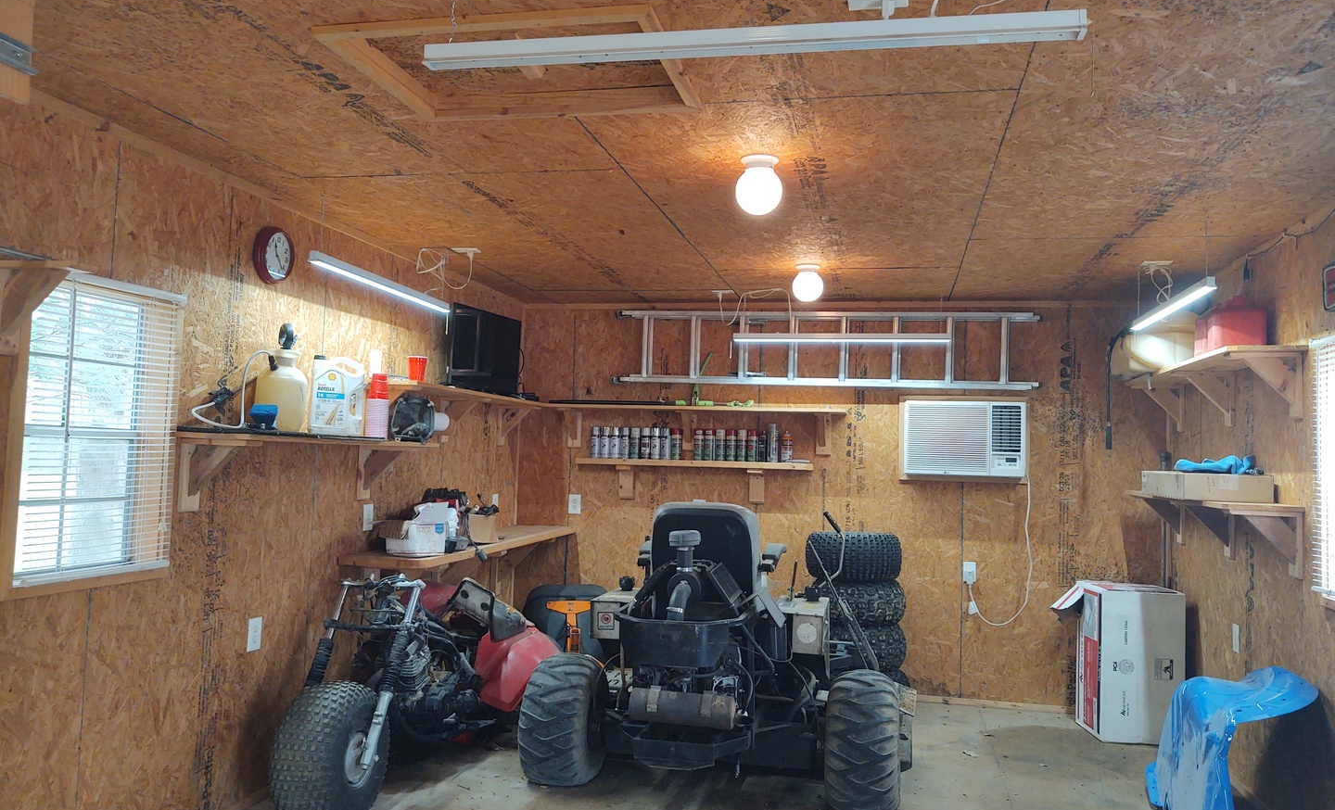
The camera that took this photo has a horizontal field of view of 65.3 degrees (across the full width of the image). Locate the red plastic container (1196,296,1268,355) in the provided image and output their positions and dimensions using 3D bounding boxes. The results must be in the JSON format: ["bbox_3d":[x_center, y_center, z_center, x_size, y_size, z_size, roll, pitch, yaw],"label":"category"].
[{"bbox_3d":[2.405,-0.327,4.450,0.220,0.257,0.220,1,-3,12],"label":"red plastic container"}]

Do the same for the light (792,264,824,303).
[{"bbox_3d":[0.704,-0.600,5.194,0.152,0.182,0.152,1,-3,12],"label":"light"}]

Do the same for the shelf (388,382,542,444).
[{"bbox_3d":[-1.062,0.078,5.631,0.285,0.265,1.880,1,-3,12],"label":"shelf"}]

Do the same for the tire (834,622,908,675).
[{"bbox_3d":[1.039,1.335,5.742,0.540,0.240,0.540,1,-3,12],"label":"tire"}]

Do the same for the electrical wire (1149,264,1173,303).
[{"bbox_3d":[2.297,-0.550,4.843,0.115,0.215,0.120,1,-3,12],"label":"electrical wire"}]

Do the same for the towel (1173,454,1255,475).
[{"bbox_3d":[2.274,0.246,4.339,0.290,0.085,0.230,1,-3,12],"label":"towel"}]

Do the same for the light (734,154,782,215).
[{"bbox_3d":[0.303,-0.712,3.420,0.154,0.182,0.154,1,-3,12],"label":"light"}]

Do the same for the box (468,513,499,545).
[{"bbox_3d":[-0.944,0.640,5.398,0.115,0.145,0.130,1,-3,12],"label":"box"}]

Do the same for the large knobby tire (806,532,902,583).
[{"bbox_3d":[1.031,0.841,5.773,0.525,0.250,0.525,1,-3,12],"label":"large knobby tire"}]

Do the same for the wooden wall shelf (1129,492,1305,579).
[{"bbox_3d":[2.485,0.579,4.879,0.286,0.282,1.820,1,-3,12],"label":"wooden wall shelf"}]

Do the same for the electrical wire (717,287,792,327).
[{"bbox_3d":[0.502,-0.556,6.005,0.430,0.220,0.110,1,-3,12],"label":"electrical wire"}]

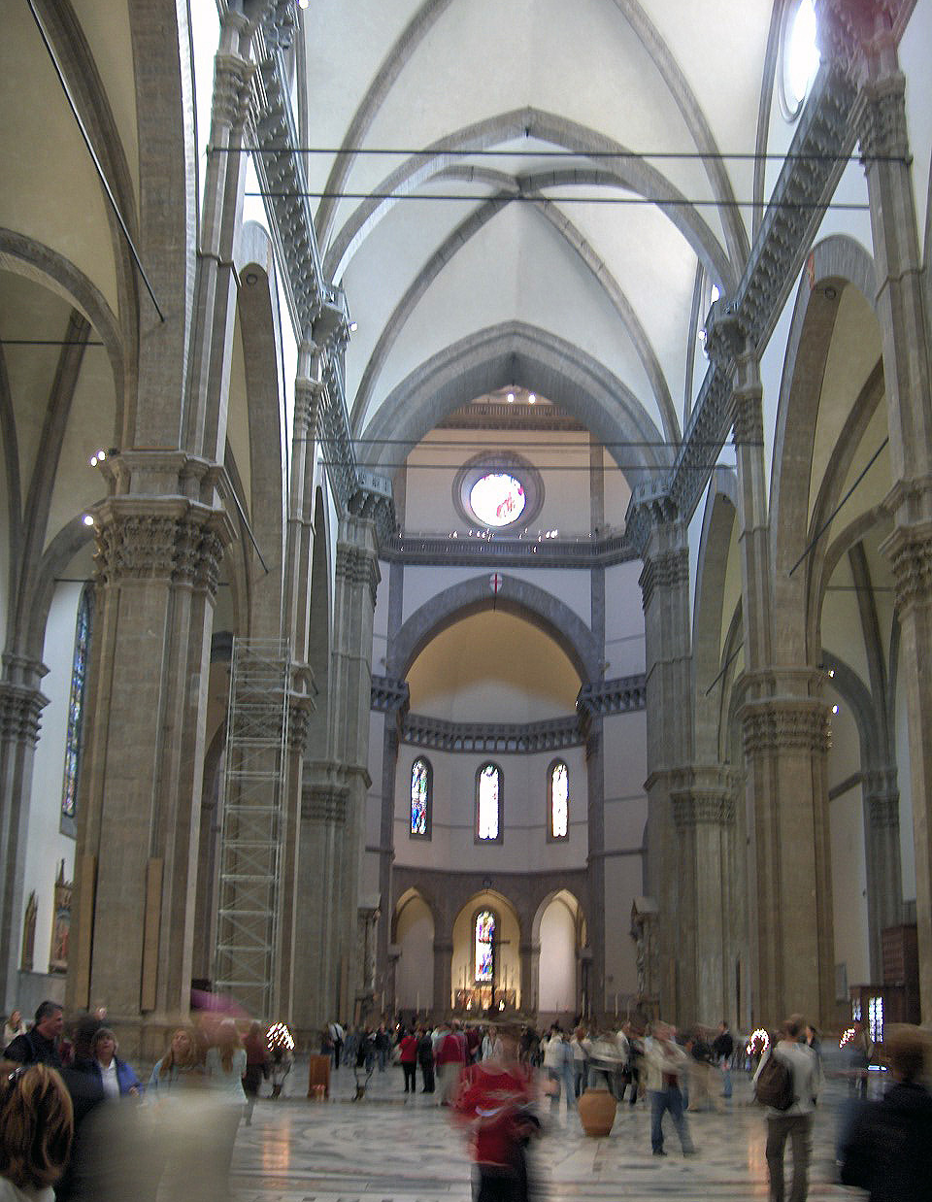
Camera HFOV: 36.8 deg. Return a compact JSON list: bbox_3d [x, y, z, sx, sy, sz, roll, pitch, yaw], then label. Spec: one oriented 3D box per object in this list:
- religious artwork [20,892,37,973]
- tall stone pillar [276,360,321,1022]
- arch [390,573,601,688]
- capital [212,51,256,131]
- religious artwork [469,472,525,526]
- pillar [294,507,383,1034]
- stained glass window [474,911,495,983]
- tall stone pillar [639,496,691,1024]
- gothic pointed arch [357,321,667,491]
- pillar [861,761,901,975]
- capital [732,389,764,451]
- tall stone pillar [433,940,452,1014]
[{"bbox_3d":[-17.251,13.088,55.520,0.250,3.150,1.250,1,-17,0],"label":"religious artwork"},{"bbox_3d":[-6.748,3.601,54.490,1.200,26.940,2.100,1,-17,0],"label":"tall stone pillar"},{"bbox_3d":[2.575,3.002,124.486,18.000,10.300,4.200,1,-17,0],"label":"arch"},{"bbox_3d":[-6.434,-13.581,39.220,1.100,2.390,2.200,1,-17,0],"label":"capital"},{"bbox_3d":[2.754,-9.084,126.070,5.000,5.180,0.300,1,-17,0],"label":"religious artwork"},{"bbox_3d":[-7.272,9.367,75.546,3.600,28.900,5.400,1,-17,0],"label":"pillar"},{"bbox_3d":[1.913,34.655,141.009,2.200,7.250,0.300,1,-17,0],"label":"stained glass window"},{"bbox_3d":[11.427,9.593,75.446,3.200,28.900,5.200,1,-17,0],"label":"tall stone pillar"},{"bbox_3d":[2.652,-10.454,80.811,17.300,10.400,4.200,1,-17,0],"label":"gothic pointed arch"},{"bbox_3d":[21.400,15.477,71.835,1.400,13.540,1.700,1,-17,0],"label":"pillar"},{"bbox_3d":[11.425,-7.159,57.785,1.100,2.560,2.200,1,-17,0],"label":"capital"},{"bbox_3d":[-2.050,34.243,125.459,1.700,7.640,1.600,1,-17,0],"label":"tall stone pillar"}]

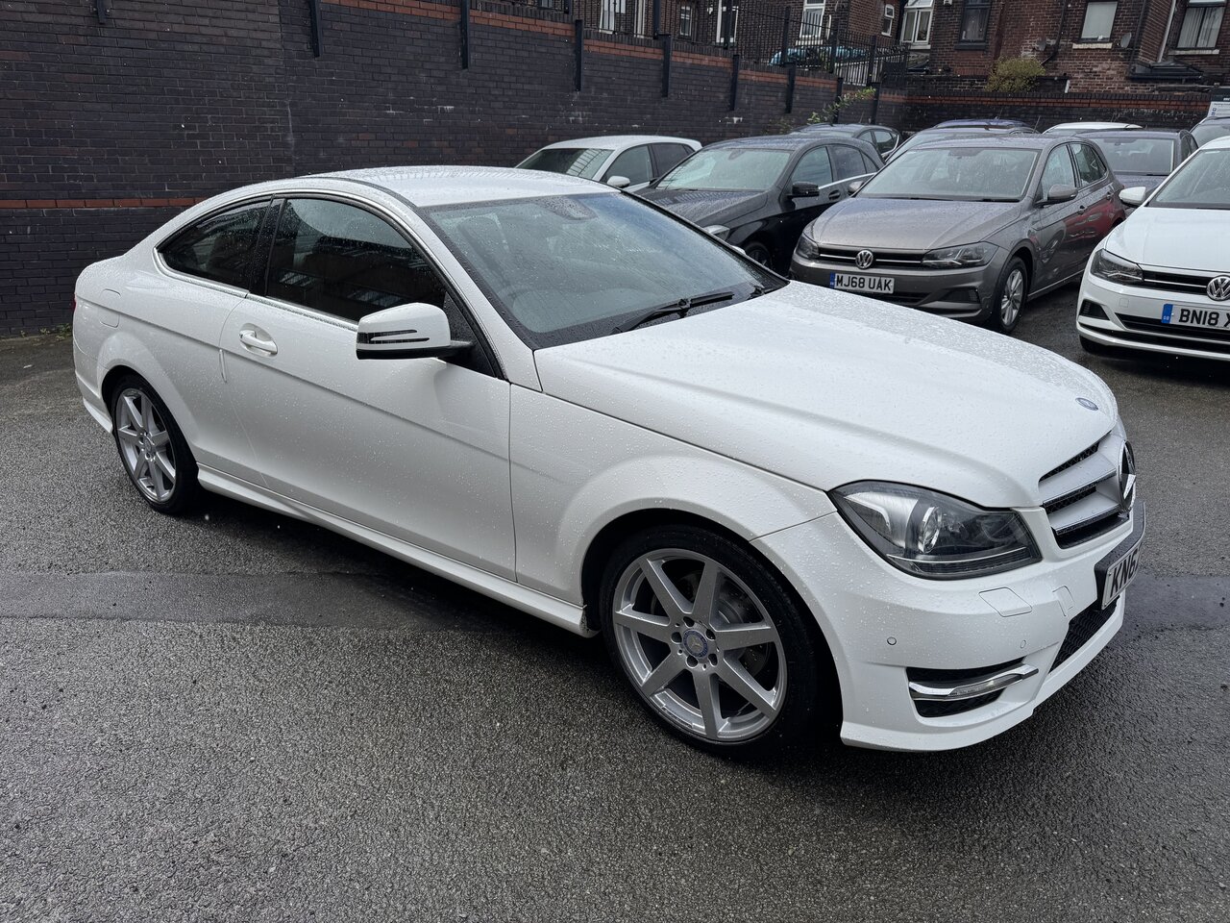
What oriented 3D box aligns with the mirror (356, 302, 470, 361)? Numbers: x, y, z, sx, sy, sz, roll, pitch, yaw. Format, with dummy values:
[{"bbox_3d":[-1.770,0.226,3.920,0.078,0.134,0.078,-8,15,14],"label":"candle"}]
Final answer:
[{"bbox_3d":[-0.552,-0.374,2.342,0.190,0.165,0.240,13,23,35],"label":"mirror"}]

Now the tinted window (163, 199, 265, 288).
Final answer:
[{"bbox_3d":[-1.500,-0.828,3.192,0.716,0.361,0.060,13,-7,39],"label":"tinted window"}]

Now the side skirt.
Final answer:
[{"bbox_3d":[-0.847,0.234,2.870,2.040,0.120,0.110,13,23,35],"label":"side skirt"}]

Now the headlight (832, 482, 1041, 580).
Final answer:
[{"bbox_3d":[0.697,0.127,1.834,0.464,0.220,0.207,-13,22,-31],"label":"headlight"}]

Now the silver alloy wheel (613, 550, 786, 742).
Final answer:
[{"bbox_3d":[0.243,0.423,2.128,0.490,0.490,0.200,14,24,37],"label":"silver alloy wheel"}]

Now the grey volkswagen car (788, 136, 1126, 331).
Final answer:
[{"bbox_3d":[3.194,-2.164,7.696,1.780,1.450,4.050,16,28,39],"label":"grey volkswagen car"}]

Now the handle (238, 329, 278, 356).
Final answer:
[{"bbox_3d":[-1.199,-0.398,2.874,0.220,0.050,0.060,13,23,35],"label":"handle"}]

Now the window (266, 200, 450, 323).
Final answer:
[{"bbox_3d":[-0.844,-0.620,2.734,1.041,0.457,0.070,13,-7,35],"label":"window"}]

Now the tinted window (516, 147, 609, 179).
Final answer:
[{"bbox_3d":[-0.675,-3.407,9.915,1.400,0.077,0.854,17,59,38],"label":"tinted window"}]

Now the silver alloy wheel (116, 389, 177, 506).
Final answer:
[{"bbox_3d":[-1.958,-0.091,3.713,0.490,0.490,0.200,13,23,35],"label":"silver alloy wheel"}]

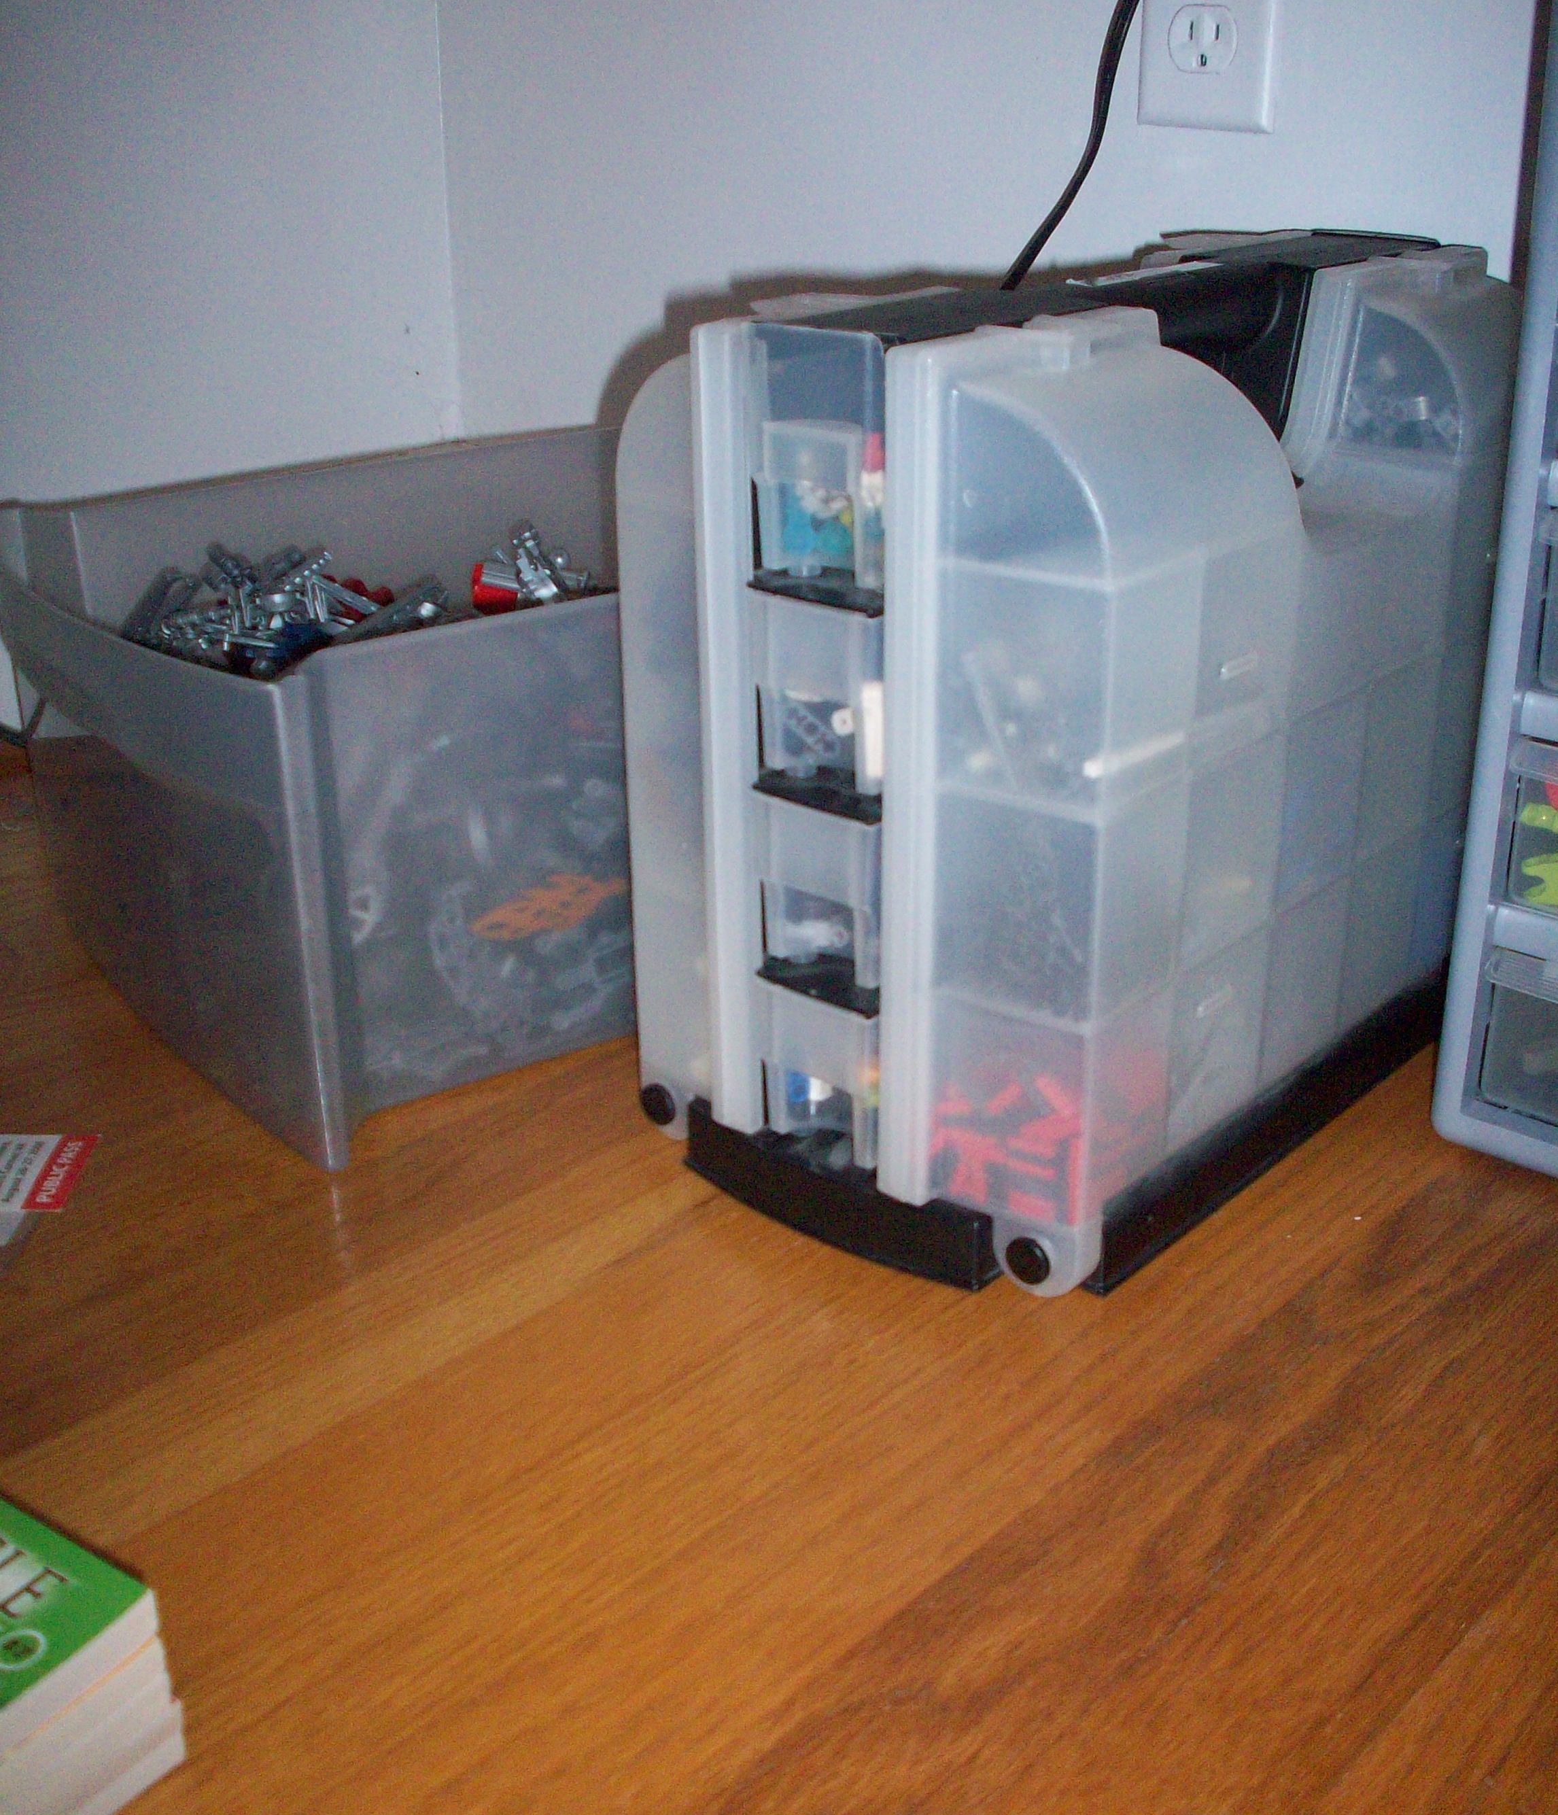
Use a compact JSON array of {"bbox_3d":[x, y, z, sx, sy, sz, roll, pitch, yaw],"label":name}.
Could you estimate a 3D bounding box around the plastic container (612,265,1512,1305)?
[{"bbox_3d":[0.127,-0.079,0.794,0.184,0.292,0.359,18,29,38],"label":"plastic container"}]

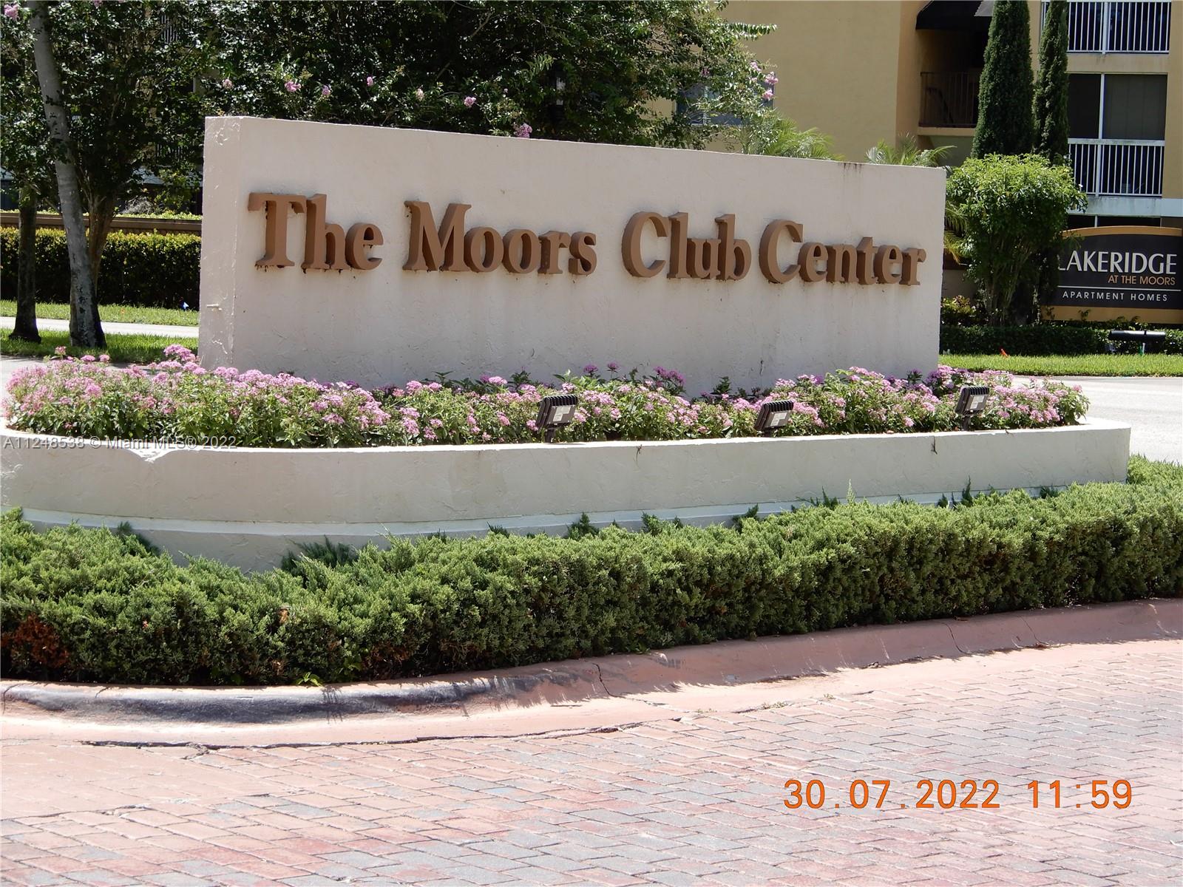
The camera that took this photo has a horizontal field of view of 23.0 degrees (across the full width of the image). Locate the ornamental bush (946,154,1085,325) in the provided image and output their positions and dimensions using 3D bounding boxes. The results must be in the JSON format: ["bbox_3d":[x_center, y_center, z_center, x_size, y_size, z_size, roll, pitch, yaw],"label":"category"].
[{"bbox_3d":[7.059,-3.279,48.500,2.350,3.100,2.200,2,4,0],"label":"ornamental bush"}]

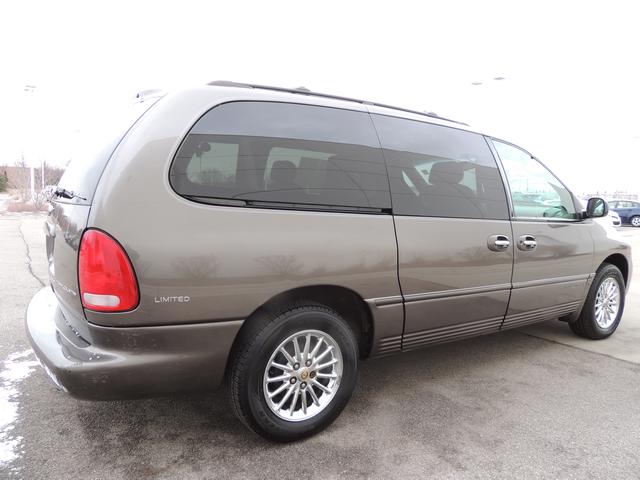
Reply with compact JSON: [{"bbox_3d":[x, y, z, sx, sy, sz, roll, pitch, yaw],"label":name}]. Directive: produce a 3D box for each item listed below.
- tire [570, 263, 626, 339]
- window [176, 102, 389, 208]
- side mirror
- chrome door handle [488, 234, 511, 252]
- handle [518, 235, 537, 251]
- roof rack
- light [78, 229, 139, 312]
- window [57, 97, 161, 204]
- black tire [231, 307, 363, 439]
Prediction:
[{"bbox_3d":[2.412,0.528,3.871,0.670,0.670,0.220,-3,6,-33],"label":"tire"},{"bbox_3d":[-0.133,-0.402,2.088,1.130,0.550,0.050,-3,-11,-33],"label":"window"},{"bbox_3d":[2.027,-0.235,3.261,0.115,0.155,0.190,-3,6,-33],"label":"side mirror"},{"bbox_3d":[1.135,0.023,2.791,0.205,0.110,0.055,-3,6,-33],"label":"chrome door handle"},{"bbox_3d":[1.390,0.017,2.957,0.200,0.105,0.055,-3,6,-33],"label":"handle"},{"bbox_3d":[-0.106,-0.802,3.064,1.860,0.100,1.300,-3,6,-33],"label":"roof rack"},{"bbox_3d":[-0.792,0.112,1.667,0.195,0.305,0.150,-3,6,-33],"label":"light"},{"bbox_3d":[-1.229,-0.435,2.363,0.120,0.560,1.500,37,-16,-30],"label":"window"},{"bbox_3d":[-0.119,0.646,2.214,0.670,0.670,0.220,-3,6,-33],"label":"black tire"}]

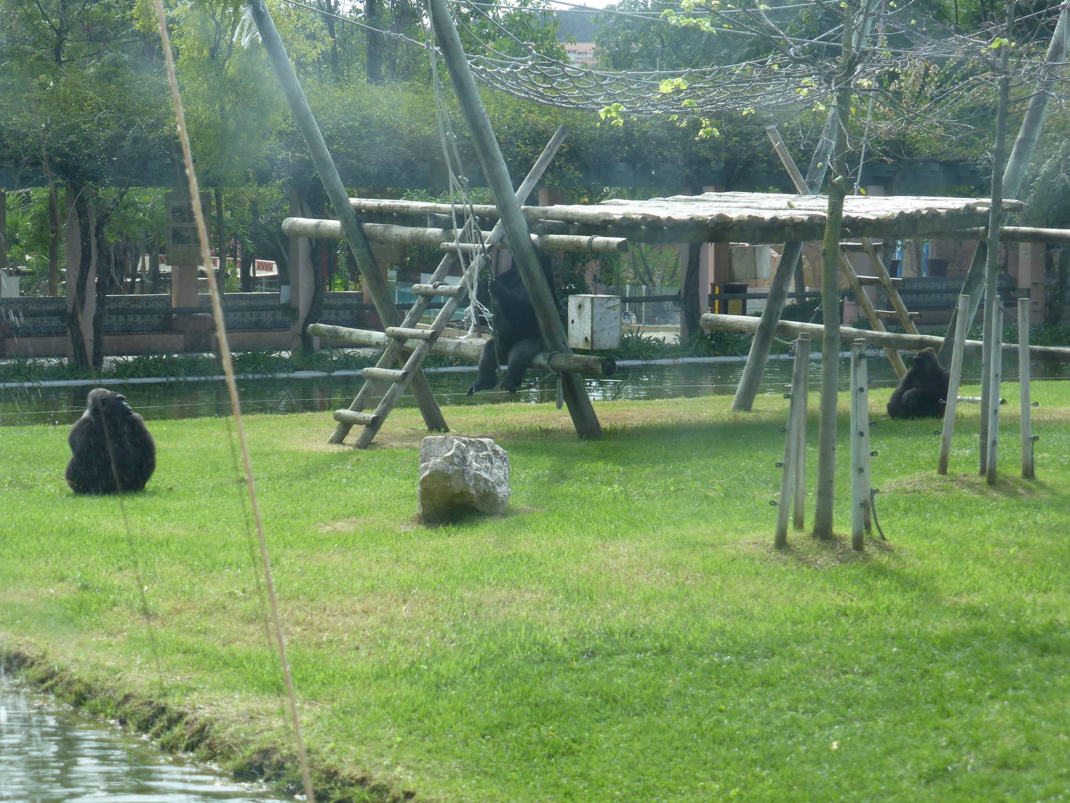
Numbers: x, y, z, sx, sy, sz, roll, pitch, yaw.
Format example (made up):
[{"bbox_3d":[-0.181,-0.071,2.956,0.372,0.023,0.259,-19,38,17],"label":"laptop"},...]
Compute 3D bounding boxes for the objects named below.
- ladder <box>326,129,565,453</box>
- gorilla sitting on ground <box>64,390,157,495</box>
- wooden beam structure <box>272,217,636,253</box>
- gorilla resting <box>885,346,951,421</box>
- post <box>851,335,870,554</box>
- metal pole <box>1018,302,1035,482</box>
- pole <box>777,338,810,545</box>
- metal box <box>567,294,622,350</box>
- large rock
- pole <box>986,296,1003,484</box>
[{"bbox_3d":[-0.908,-1.293,30.173,0.660,4.295,0.220,7,-31,50],"label":"ladder"},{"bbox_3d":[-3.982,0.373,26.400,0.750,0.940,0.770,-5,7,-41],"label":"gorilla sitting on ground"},{"bbox_3d":[-0.994,-1.844,31.200,5.298,0.185,0.185,6,8,43],"label":"wooden beam structure"},{"bbox_3d":[4.511,-0.211,33.000,0.700,0.830,0.600,-2,6,-22],"label":"gorilla resting"},{"bbox_3d":[2.630,0.361,22.917,0.087,1.727,0.087,-1,6,0],"label":"post"},{"bbox_3d":[4.727,-0.126,27.115,0.090,1.757,0.090,-2,6,0],"label":"metal pole"},{"bbox_3d":[2.096,0.333,22.917,0.092,1.735,0.092,5,6,0],"label":"pole"},{"bbox_3d":[0.627,-0.828,29.700,0.395,0.555,0.395,-4,7,-39],"label":"metal box"},{"bbox_3d":[-0.629,0.707,24.900,0.790,0.740,0.680,0,6,-6],"label":"large rock"},{"bbox_3d":[4.403,-0.109,26.913,0.090,1.808,0.090,1,6,0],"label":"pole"}]

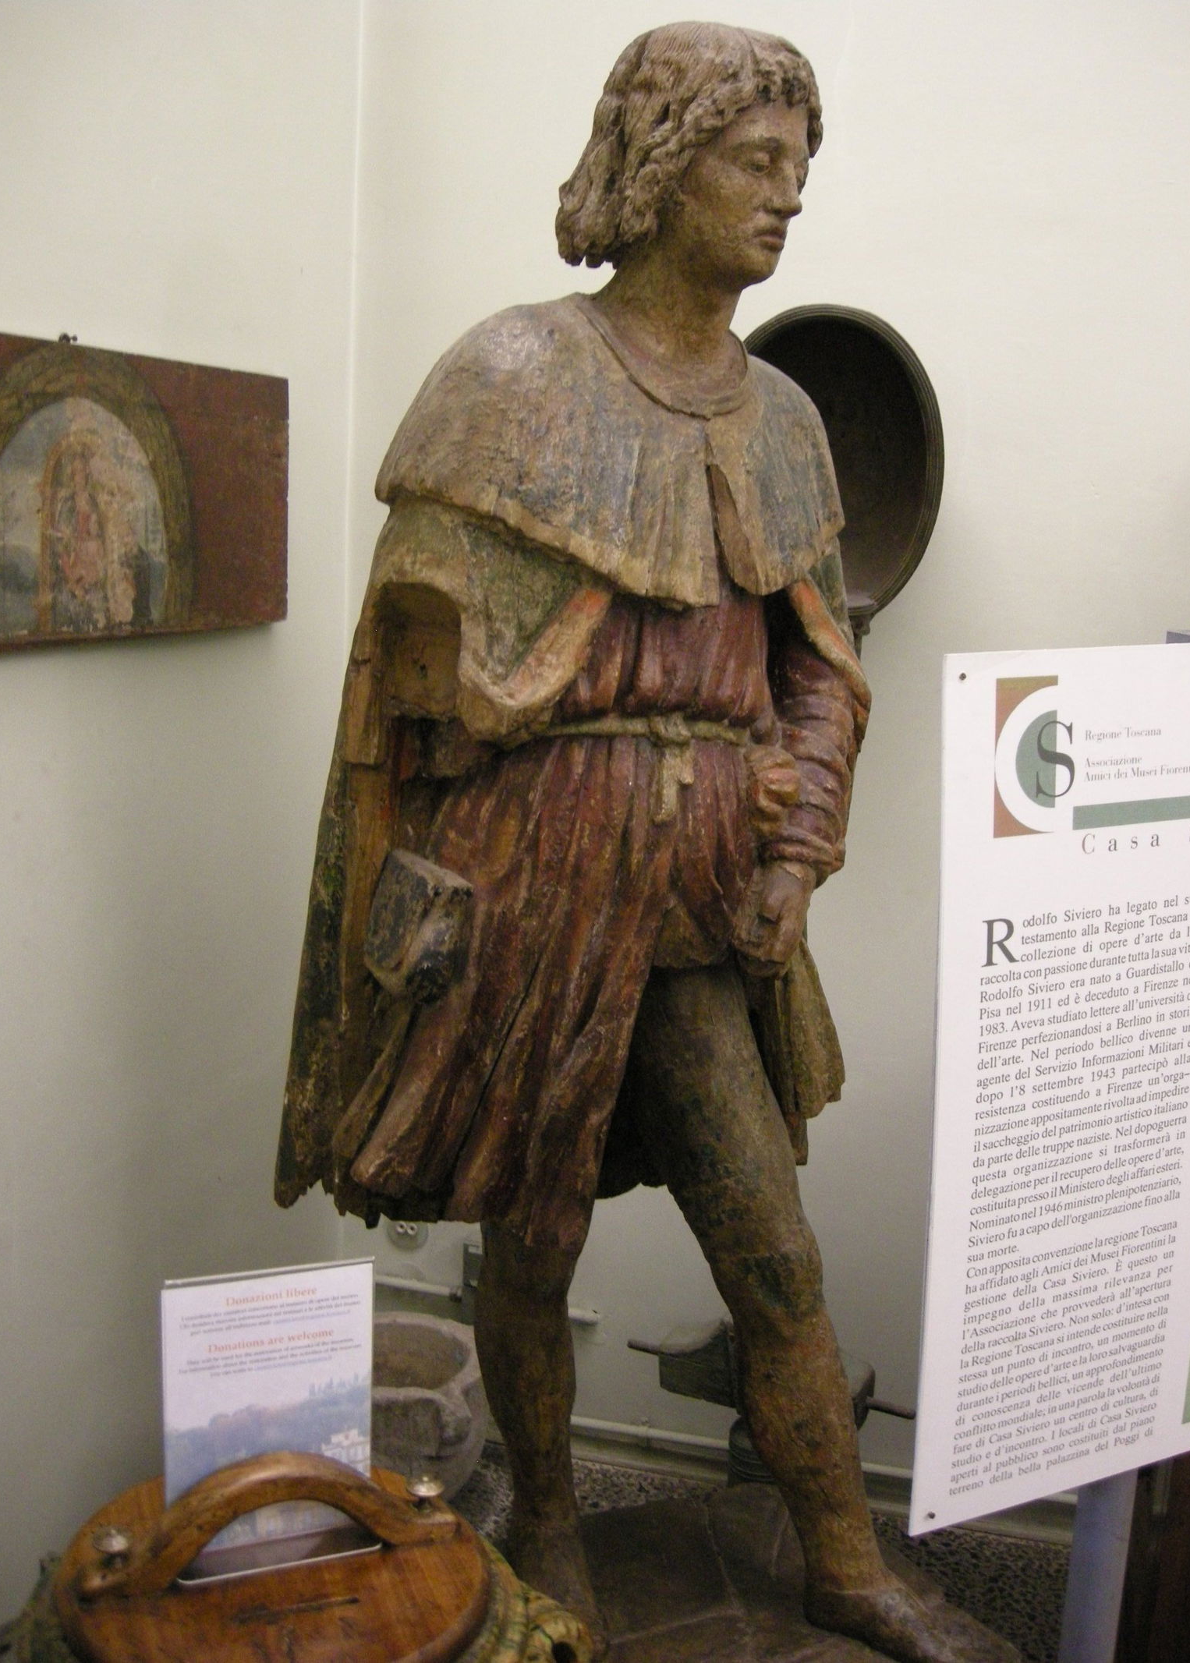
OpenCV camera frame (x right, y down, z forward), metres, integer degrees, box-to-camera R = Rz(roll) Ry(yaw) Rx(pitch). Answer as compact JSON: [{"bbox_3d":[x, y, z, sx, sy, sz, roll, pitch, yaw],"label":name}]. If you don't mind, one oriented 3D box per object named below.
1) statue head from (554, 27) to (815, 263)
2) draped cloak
[{"bbox_3d":[0.089,-0.651,1.650,0.250,0.240,0.205,19,18,39],"label":"statue head"},{"bbox_3d":[-0.020,-0.067,1.756,0.520,0.960,0.380,-4,12,-33],"label":"draped cloak"}]

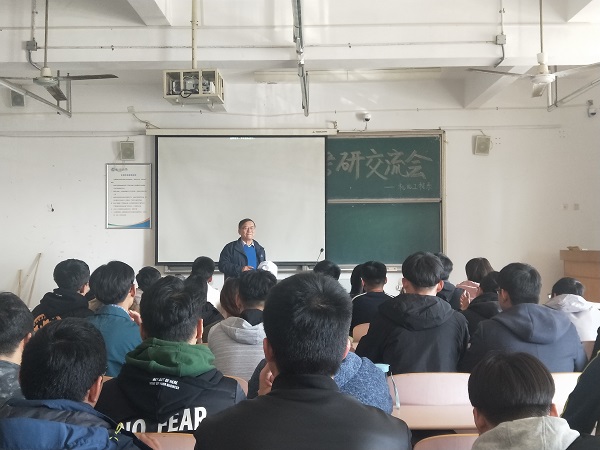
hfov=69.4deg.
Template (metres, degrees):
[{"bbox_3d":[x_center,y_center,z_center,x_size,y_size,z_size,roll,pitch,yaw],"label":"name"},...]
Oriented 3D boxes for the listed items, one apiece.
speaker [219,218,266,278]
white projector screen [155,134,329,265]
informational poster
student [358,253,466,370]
[{"bbox_3d":[-0.630,0.753,4.775,0.510,1.650,0.350,1,-2,-24],"label":"speaker"},{"bbox_3d":[-0.820,-0.340,6.080,2.411,1.837,0.040,0,-2,1],"label":"white projector screen"},{"bbox_3d":[-2.454,-0.411,6.214,0.662,0.945,0.030,0,-2,1],"label":"informational poster"},{"bbox_3d":[0.521,0.758,2.098,0.520,1.270,0.700,0,-2,1],"label":"student"}]

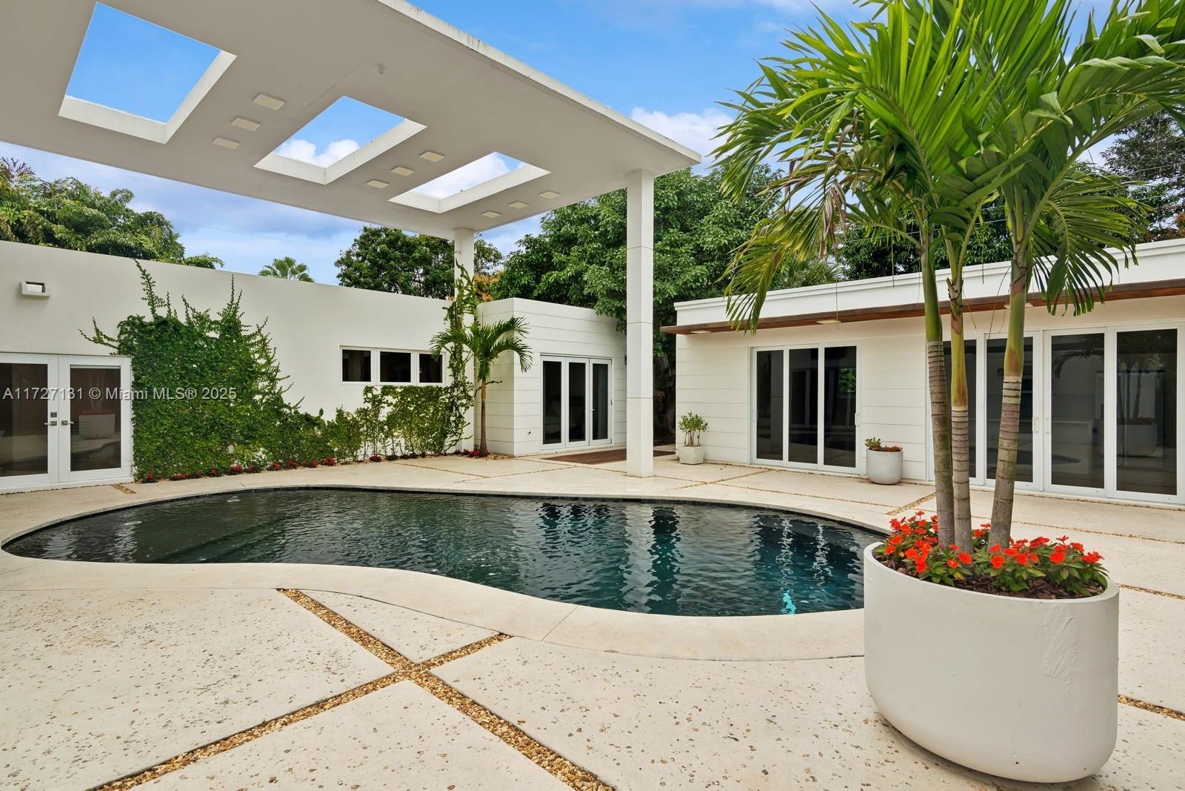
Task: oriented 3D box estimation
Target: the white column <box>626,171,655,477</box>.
[{"bbox_3d":[0.888,-1.300,10.383,0.373,5.577,0.373,1,1,44],"label":"white column"}]

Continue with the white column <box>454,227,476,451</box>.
[{"bbox_3d":[-3.145,-1.320,13.680,0.340,5.430,0.340,1,1,41],"label":"white column"}]

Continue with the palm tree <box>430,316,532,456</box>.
[{"bbox_3d":[-2.670,-0.234,13.444,2.458,3.382,2.062,0,1,0],"label":"palm tree"}]

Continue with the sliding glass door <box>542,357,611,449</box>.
[{"bbox_3d":[-0.376,0.185,14.591,0.120,2.330,2.710,1,1,41],"label":"sliding glass door"}]

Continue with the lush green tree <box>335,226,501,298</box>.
[{"bbox_3d":[-6.537,-2.534,20.971,6.200,7.600,6.000,0,1,0],"label":"lush green tree"}]

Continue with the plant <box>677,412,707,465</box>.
[{"bbox_3d":[2.110,0.895,11.796,0.600,1.070,0.600,1,1,41],"label":"plant"}]

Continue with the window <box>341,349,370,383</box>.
[{"bbox_3d":[-5.236,-0.666,12.405,0.100,0.734,0.676,1,1,44],"label":"window"}]

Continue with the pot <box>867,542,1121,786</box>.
[{"bbox_3d":[1.879,1.110,2.724,0.995,0.995,0.995,0,1,0],"label":"pot"}]

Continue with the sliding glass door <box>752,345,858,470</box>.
[{"bbox_3d":[4.049,0.232,10.832,2.120,2.392,0.120,1,1,44],"label":"sliding glass door"}]

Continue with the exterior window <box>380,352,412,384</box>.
[{"bbox_3d":[-4.598,-0.645,13.062,0.100,0.718,0.775,1,1,44],"label":"exterior window"}]

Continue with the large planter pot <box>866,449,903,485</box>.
[{"bbox_3d":[4.943,1.200,9.435,0.610,0.530,0.610,1,1,41],"label":"large planter pot"}]

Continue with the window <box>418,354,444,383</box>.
[{"bbox_3d":[-3.926,-0.645,13.580,0.100,0.770,0.750,1,1,41],"label":"window"}]

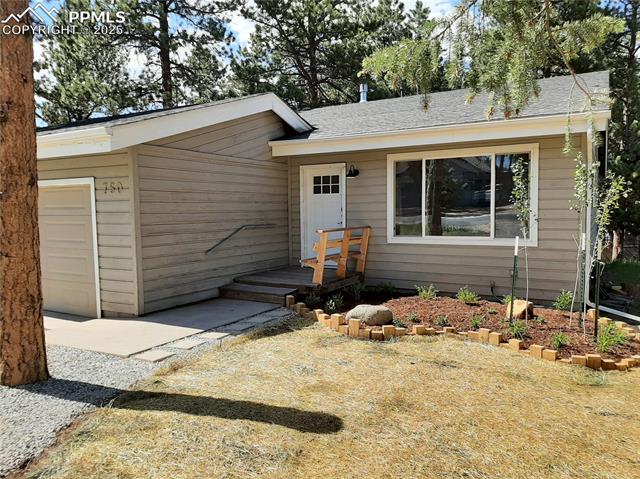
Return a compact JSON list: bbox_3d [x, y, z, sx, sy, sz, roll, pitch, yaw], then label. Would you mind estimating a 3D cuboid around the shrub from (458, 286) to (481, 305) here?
[{"bbox_3d":[2.408,0.891,7.772,0.370,0.274,0.370,1,4,30],"label":"shrub"}]

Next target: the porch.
[{"bbox_3d":[-0.442,0.832,8.868,1.736,0.294,2.203,1,4,30],"label":"porch"}]

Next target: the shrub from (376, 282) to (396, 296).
[{"bbox_3d":[1.197,0.870,8.508,0.353,0.229,0.353,-1,4,0],"label":"shrub"}]

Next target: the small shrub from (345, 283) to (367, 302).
[{"bbox_3d":[0.616,0.865,7.930,0.362,0.304,0.362,-1,4,0],"label":"small shrub"}]

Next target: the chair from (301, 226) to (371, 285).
[{"bbox_3d":[0.321,0.263,8.613,0.528,0.878,1.736,1,4,30],"label":"chair"}]

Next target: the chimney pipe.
[{"bbox_3d":[1.295,-4.317,14.210,0.243,0.548,0.243,-1,4,0],"label":"chimney pipe"}]

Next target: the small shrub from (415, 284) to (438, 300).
[{"bbox_3d":[1.823,0.884,8.150,0.389,0.253,0.389,1,4,30],"label":"small shrub"}]

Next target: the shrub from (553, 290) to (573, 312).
[{"bbox_3d":[3.646,0.905,7.208,0.299,0.291,0.299,1,4,30],"label":"shrub"}]

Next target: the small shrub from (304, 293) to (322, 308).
[{"bbox_3d":[-0.078,0.937,7.589,0.283,0.197,0.283,1,4,30],"label":"small shrub"}]

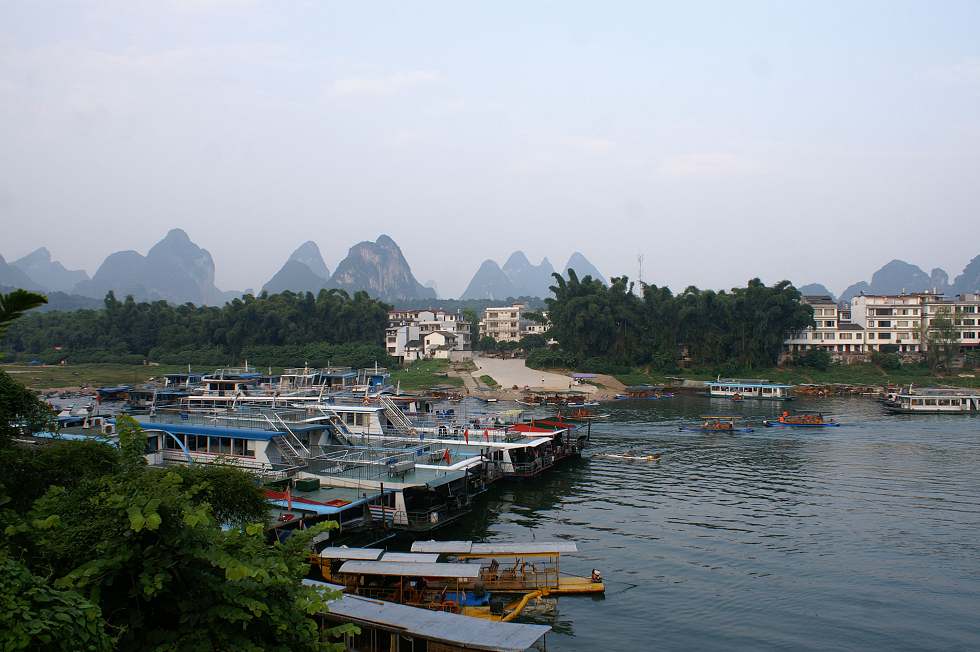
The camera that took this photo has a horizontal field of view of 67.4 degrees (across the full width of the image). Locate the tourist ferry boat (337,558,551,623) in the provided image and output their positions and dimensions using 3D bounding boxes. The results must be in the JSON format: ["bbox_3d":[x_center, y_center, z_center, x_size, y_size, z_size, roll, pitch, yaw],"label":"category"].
[{"bbox_3d":[-2.600,12.053,33.800,9.400,2.150,2.100,0,0,7],"label":"tourist ferry boat"}]

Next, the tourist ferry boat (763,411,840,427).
[{"bbox_3d":[42.400,12.497,99.800,10.200,2.200,2.100,0,0,1],"label":"tourist ferry boat"}]

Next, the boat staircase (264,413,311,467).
[{"bbox_3d":[-15.800,8.827,57.000,3.600,3.700,1.100,0,0,27],"label":"boat staircase"}]

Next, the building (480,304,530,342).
[{"bbox_3d":[5.000,0.472,250.000,14.500,14.200,11.000,0,0,0],"label":"building"}]

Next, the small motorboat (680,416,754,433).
[{"bbox_3d":[29.300,12.559,94.700,9.300,2.000,2.100,0,0,0],"label":"small motorboat"}]

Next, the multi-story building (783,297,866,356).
[{"bbox_3d":[91.000,0.298,200.000,18.500,16.400,10.500,0,0,6],"label":"multi-story building"}]

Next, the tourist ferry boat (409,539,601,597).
[{"bbox_3d":[0.750,12.027,37.000,9.800,2.250,2.100,0,0,0],"label":"tourist ferry boat"}]

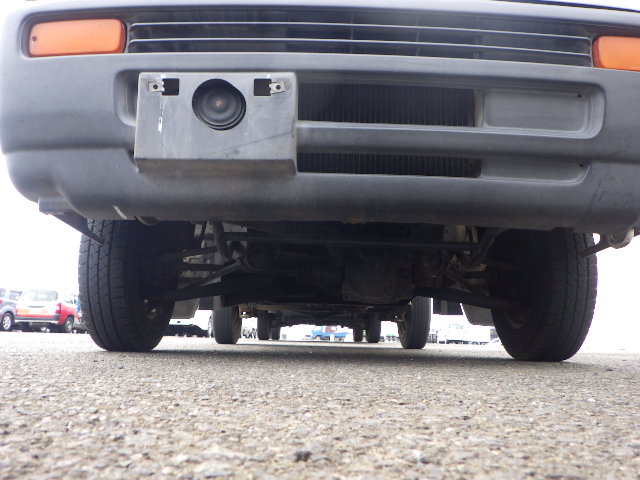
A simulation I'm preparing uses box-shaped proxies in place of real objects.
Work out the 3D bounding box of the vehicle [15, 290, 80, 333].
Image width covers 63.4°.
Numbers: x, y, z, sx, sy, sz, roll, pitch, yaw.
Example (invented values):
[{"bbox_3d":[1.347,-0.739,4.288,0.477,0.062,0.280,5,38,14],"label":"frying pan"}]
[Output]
[{"bbox_3d":[-10.013,2.909,20.431,1.690,1.510,4.200,1,-11,1],"label":"vehicle"}]

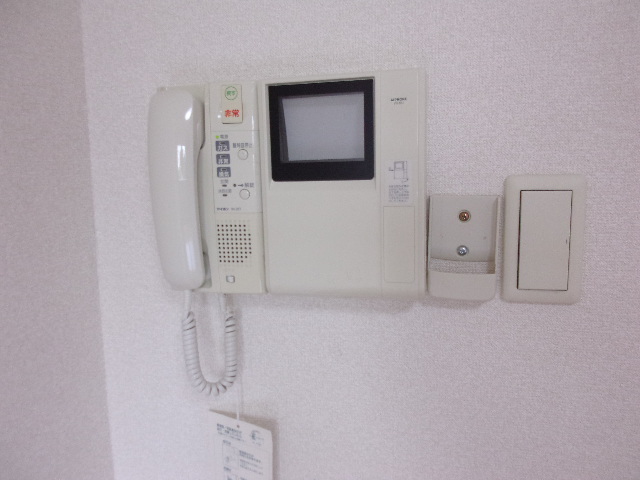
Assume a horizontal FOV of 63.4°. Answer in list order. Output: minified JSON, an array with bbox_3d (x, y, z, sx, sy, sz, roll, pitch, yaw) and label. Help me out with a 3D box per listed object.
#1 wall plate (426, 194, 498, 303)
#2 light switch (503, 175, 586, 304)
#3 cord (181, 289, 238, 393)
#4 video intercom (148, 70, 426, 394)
[{"bbox_3d":[0.133,0.007,0.480,0.062,0.098,0.020,0,7,12],"label":"wall plate"},{"bbox_3d":[0.203,0.001,0.469,0.070,0.119,0.011,0,7,12],"label":"light switch"},{"bbox_3d":[-0.112,0.108,0.533,0.061,0.112,0.026,0,7,12],"label":"cord"},{"bbox_3d":[-0.033,0.006,0.496,0.267,0.310,0.060,0,7,12],"label":"video intercom"}]

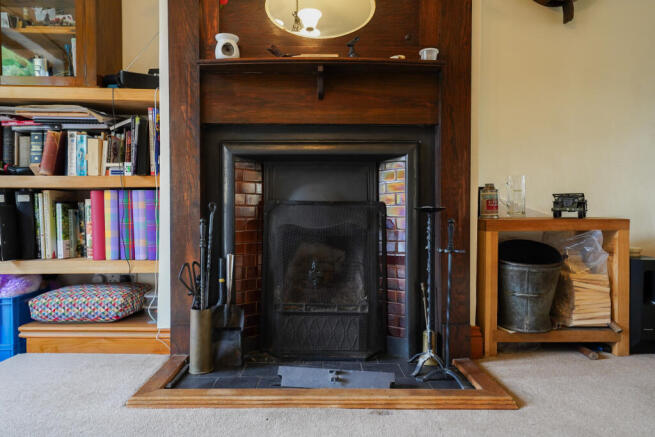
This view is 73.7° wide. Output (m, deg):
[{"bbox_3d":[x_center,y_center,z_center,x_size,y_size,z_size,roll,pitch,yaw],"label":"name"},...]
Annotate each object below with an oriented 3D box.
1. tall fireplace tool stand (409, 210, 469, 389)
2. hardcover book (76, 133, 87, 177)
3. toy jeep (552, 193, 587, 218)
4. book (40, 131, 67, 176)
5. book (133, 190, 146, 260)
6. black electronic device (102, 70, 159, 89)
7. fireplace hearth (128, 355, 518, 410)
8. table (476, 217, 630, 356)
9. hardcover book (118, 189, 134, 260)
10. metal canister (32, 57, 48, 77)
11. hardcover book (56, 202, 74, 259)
[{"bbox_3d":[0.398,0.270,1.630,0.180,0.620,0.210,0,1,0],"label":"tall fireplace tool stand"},{"bbox_3d":[-1.118,-0.290,2.050,0.045,0.194,0.135,0,1,-2],"label":"hardcover book"},{"bbox_3d":[1.090,-0.057,1.970,0.120,0.110,0.220,1,1,32],"label":"toy jeep"},{"bbox_3d":[-1.252,-0.297,2.045,0.061,0.205,0.140,11,1,-2],"label":"book"},{"bbox_3d":[-0.817,0.029,2.030,0.057,0.302,0.260,-2,1,0],"label":"book"},{"bbox_3d":[-0.920,-0.632,2.090,0.260,0.085,0.170,0,1,-9],"label":"black electronic device"},{"bbox_3d":[-0.010,0.574,1.575,1.220,0.043,0.420,0,1,0],"label":"fireplace hearth"},{"bbox_3d":[0.980,0.292,2.050,0.610,0.582,0.390,0,1,0],"label":"table"},{"bbox_3d":[-0.920,0.029,2.120,0.065,0.314,0.260,-1,1,-2],"label":"hardcover book"},{"bbox_3d":[-1.367,-0.722,2.080,0.068,0.105,0.068,0,1,0],"label":"metal canister"},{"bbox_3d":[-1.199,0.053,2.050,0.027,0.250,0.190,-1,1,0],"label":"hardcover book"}]

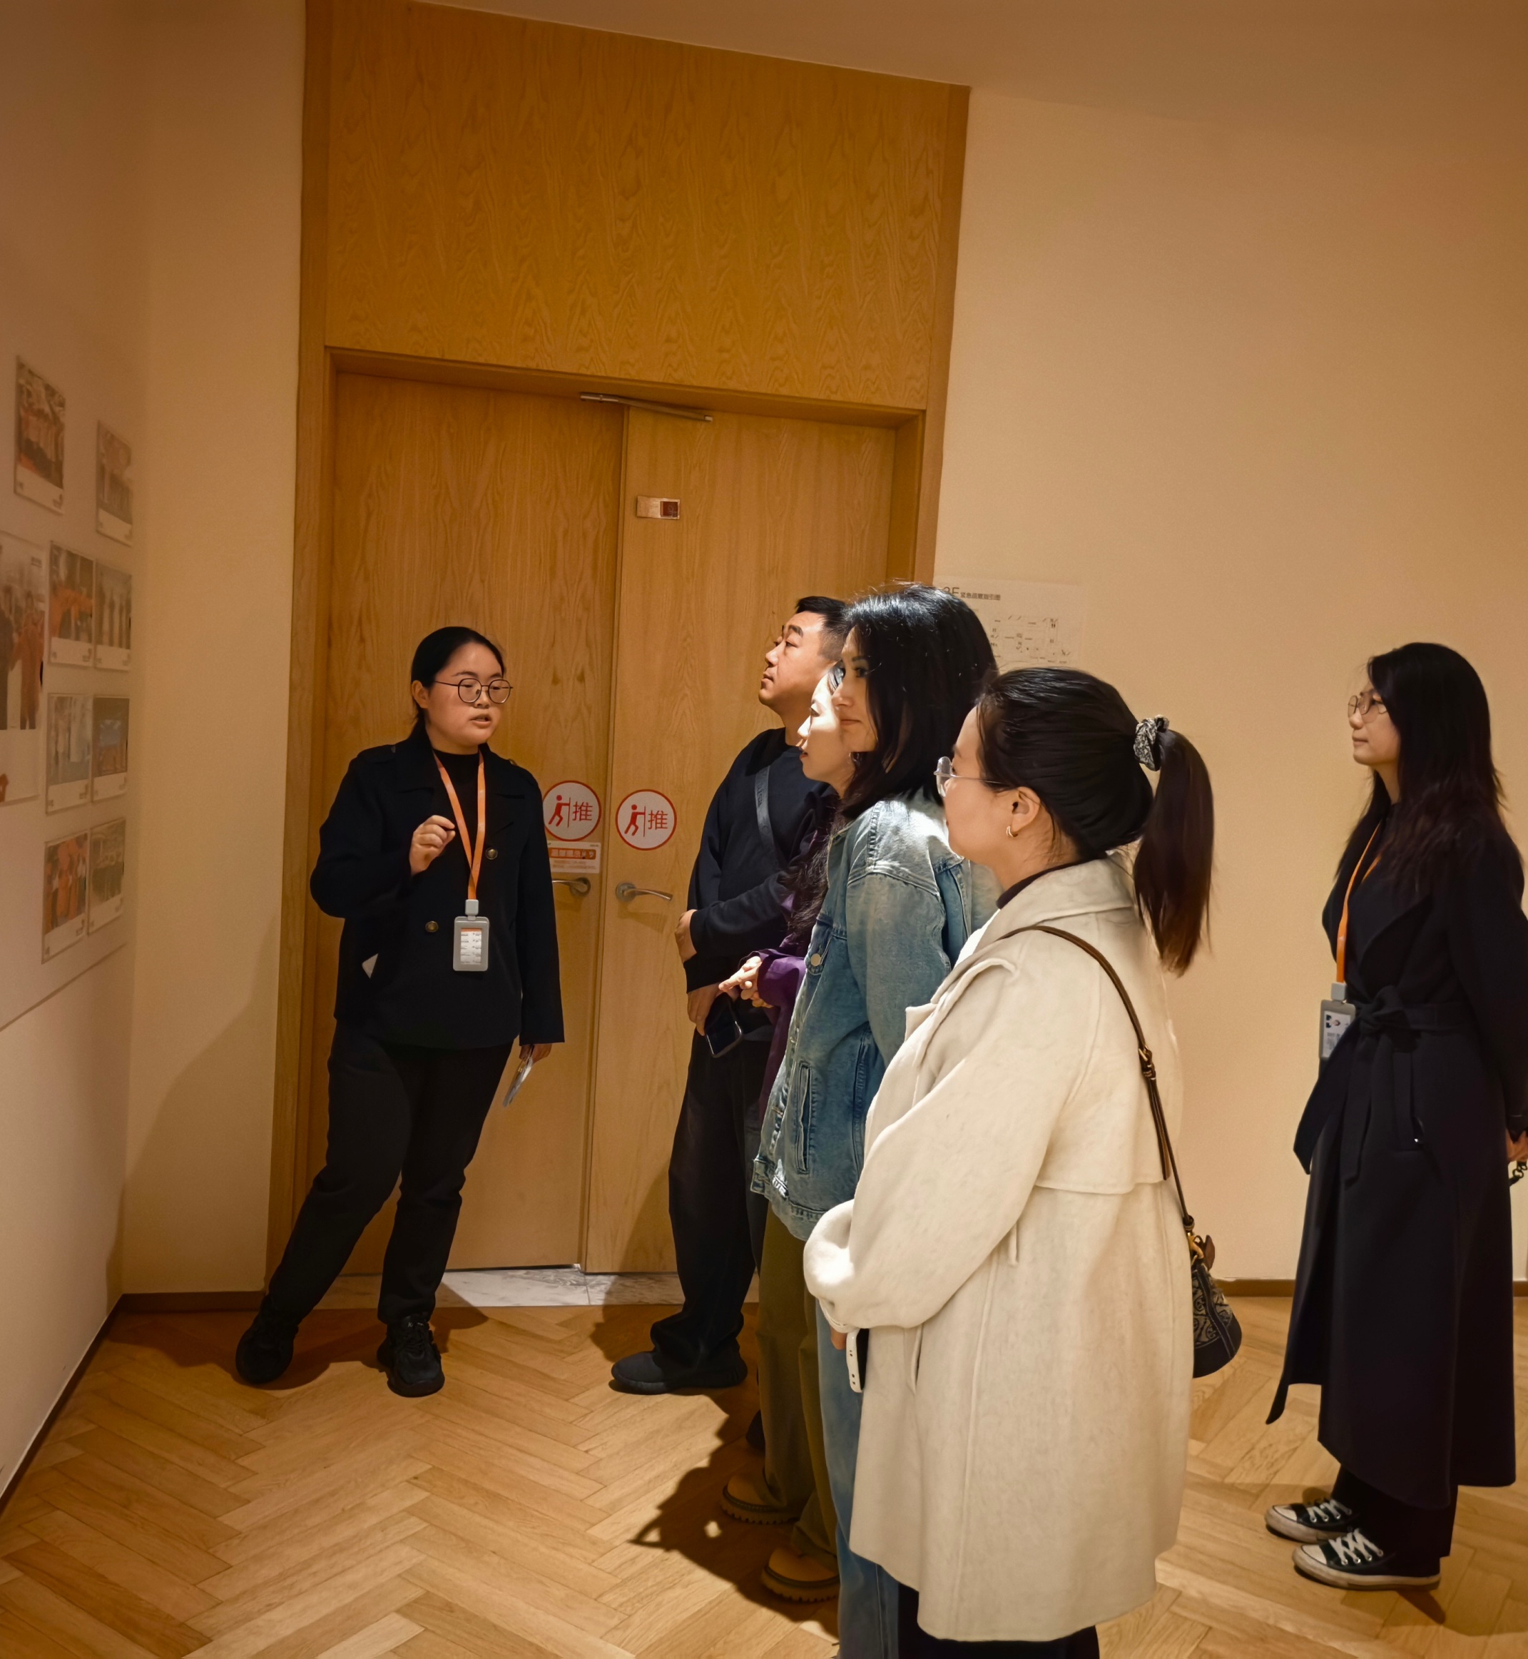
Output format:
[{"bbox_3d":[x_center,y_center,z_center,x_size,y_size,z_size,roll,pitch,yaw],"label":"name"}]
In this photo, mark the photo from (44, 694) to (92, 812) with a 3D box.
[{"bbox_3d":[-1.288,-0.143,2.846,0.010,0.213,0.302,3,4,-11],"label":"photo"}]

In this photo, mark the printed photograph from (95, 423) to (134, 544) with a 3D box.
[{"bbox_3d":[-1.325,-0.700,3.132,0.008,0.213,0.315,2,4,-11],"label":"printed photograph"}]

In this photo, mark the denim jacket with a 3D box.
[{"bbox_3d":[0.168,0.234,2.155,0.380,0.650,0.500,2,4,-11],"label":"denim jacket"}]

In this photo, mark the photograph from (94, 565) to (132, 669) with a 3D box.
[{"bbox_3d":[-1.345,-0.434,3.172,0.008,0.213,0.315,2,4,-11],"label":"photograph"}]

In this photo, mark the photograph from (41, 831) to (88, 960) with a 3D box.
[{"bbox_3d":[-1.312,0.122,2.882,0.008,0.213,0.315,2,4,-11],"label":"photograph"}]

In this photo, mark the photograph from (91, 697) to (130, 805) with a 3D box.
[{"bbox_3d":[-1.353,-0.168,3.181,0.010,0.208,0.318,3,4,-11],"label":"photograph"}]

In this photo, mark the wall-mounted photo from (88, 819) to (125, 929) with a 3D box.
[{"bbox_3d":[-1.376,0.093,3.214,0.008,0.213,0.315,2,4,-11],"label":"wall-mounted photo"}]

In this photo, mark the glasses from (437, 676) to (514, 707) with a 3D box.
[{"bbox_3d":[-0.612,-0.286,3.169,0.143,0.053,0.142,-1,6,-43],"label":"glasses"}]

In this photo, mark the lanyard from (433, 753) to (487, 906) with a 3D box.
[{"bbox_3d":[-0.623,-0.009,3.140,0.125,0.335,0.130,2,4,-14],"label":"lanyard"}]

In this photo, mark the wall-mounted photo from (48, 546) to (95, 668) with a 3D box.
[{"bbox_3d":[-1.271,-0.406,2.819,0.010,0.207,0.307,3,4,-11],"label":"wall-mounted photo"}]

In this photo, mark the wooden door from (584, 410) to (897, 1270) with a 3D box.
[{"bbox_3d":[-0.066,0.060,4.003,0.700,2.210,0.050,3,4,-11],"label":"wooden door"}]

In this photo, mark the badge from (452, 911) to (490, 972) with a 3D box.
[{"bbox_3d":[-0.590,0.228,3.090,0.071,0.115,0.010,2,4,-14],"label":"badge"}]

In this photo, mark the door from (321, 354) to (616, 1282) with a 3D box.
[{"bbox_3d":[-0.759,0.021,3.810,0.685,2.170,0.050,2,4,-16],"label":"door"}]

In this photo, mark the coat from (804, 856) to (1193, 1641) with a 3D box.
[{"bbox_3d":[0.303,0.496,1.970,0.470,0.920,0.490,3,4,-8],"label":"coat"}]

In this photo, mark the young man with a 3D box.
[{"bbox_3d":[-0.047,0.352,3.382,0.490,1.730,0.500,2,4,-14],"label":"young man"}]

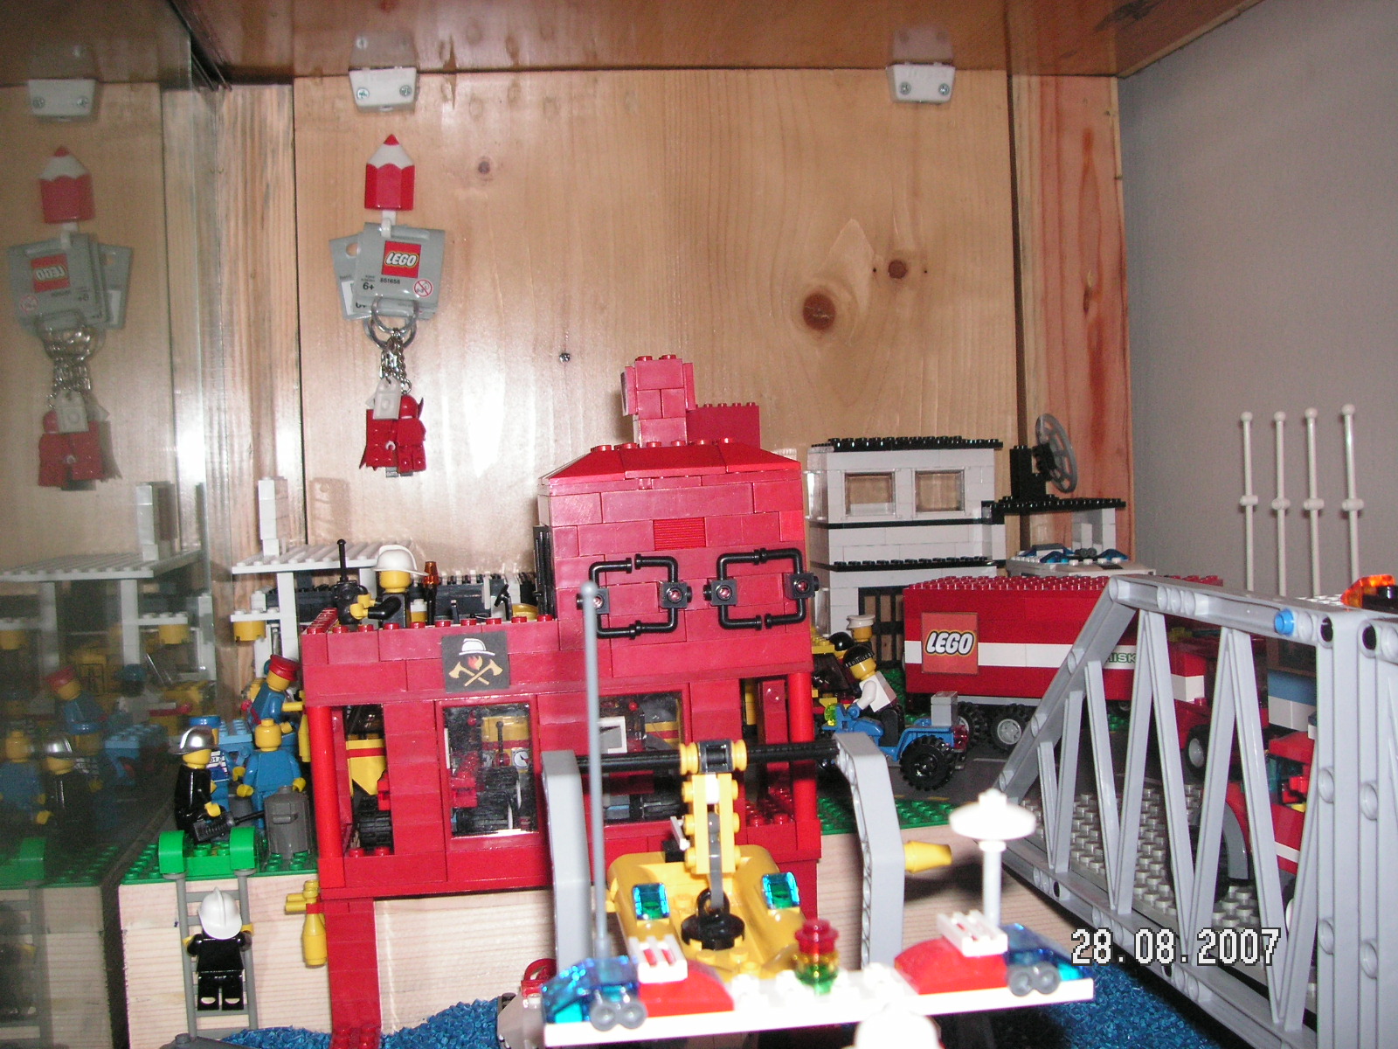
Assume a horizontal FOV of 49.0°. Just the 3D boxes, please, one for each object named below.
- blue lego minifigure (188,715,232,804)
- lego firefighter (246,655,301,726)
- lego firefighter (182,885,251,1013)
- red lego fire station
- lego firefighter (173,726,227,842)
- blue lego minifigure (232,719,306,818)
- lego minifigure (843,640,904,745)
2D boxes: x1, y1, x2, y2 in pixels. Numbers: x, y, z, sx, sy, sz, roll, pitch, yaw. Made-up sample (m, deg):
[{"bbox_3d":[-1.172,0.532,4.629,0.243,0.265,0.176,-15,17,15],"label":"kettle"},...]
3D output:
[{"bbox_3d":[-0.190,0.094,0.592,0.024,0.041,0.014,-4,3,-12],"label":"blue lego minifigure"},{"bbox_3d":[-0.182,0.075,0.655,0.022,0.039,0.022,-6,4,-43],"label":"lego firefighter"},{"bbox_3d":[-0.163,0.144,0.520,0.023,0.041,0.016,-4,3,-8],"label":"lego firefighter"},{"bbox_3d":[-0.047,0.051,0.511,0.160,0.206,0.080,-4,3,-8],"label":"red lego fire station"},{"bbox_3d":[-0.181,0.094,0.557,0.016,0.041,0.021,-5,3,-38],"label":"lego firefighter"},{"bbox_3d":[-0.163,0.093,0.583,0.025,0.040,0.014,-3,3,-3],"label":"blue lego minifigure"},{"bbox_3d":[0.072,0.070,0.632,0.021,0.040,0.022,-2,3,22],"label":"lego minifigure"}]

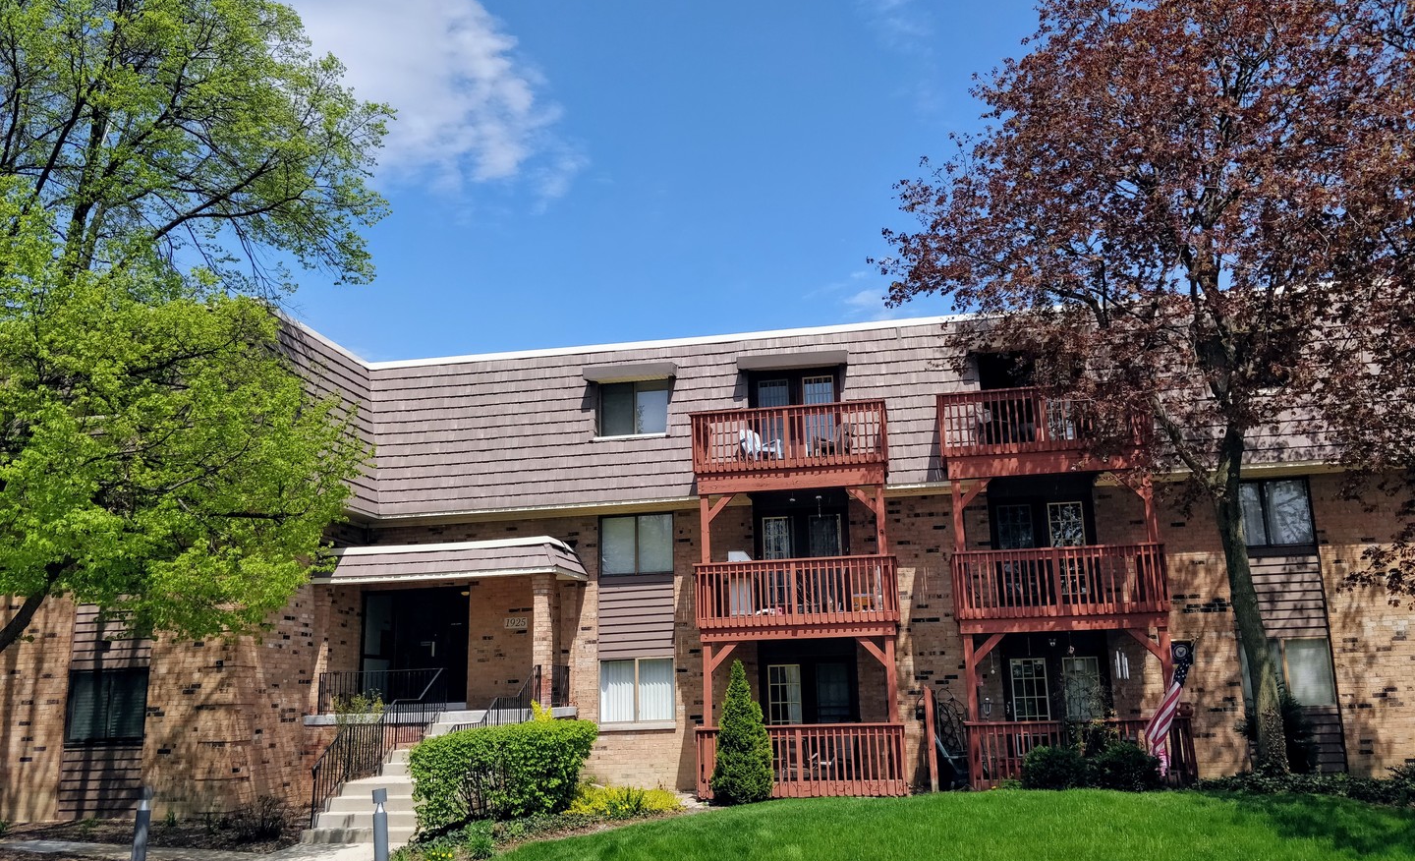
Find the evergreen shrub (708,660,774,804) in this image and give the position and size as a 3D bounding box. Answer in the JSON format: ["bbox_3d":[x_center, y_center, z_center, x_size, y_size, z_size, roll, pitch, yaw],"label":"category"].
[{"bbox_3d":[0.526,4.832,15.740,1.050,2.240,1.050,-4,-11,9],"label":"evergreen shrub"}]

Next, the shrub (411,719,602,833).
[{"bbox_3d":[-2.942,5.036,14.437,2.600,1.360,1.200,3,-14,-18],"label":"shrub"}]

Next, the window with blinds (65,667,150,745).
[{"bbox_3d":[-10.015,4.617,16.384,1.475,1.242,0.120,-4,-14,9],"label":"window with blinds"}]

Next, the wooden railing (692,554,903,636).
[{"bbox_3d":[1.571,2.917,17.206,3.452,1.215,1.450,-4,-11,9],"label":"wooden railing"}]

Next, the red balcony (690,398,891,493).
[{"bbox_3d":[1.549,0.295,18.022,3.483,1.091,1.450,-4,-14,9],"label":"red balcony"}]

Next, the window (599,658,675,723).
[{"bbox_3d":[-1.312,4.849,18.294,1.435,1.165,0.120,-4,-14,9],"label":"window"}]

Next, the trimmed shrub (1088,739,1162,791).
[{"bbox_3d":[6.291,5.049,14.754,1.070,0.771,1.000,-4,-14,9],"label":"trimmed shrub"}]

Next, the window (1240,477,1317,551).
[{"bbox_3d":[9.731,1.449,16.998,1.442,1.233,0.150,-4,-11,9],"label":"window"}]

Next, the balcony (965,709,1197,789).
[{"bbox_3d":[5.958,5.201,16.086,3.446,1.060,1.500,-4,-11,9],"label":"balcony"}]

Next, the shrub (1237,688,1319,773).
[{"bbox_3d":[9.158,4.844,15.801,1.140,1.420,1.050,-4,-11,9],"label":"shrub"}]

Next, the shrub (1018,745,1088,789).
[{"bbox_3d":[5.263,5.148,14.943,1.000,0.730,0.950,-4,-14,9],"label":"shrub"}]

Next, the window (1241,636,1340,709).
[{"bbox_3d":[9.737,4.074,16.516,1.437,1.111,0.150,-4,-11,9],"label":"window"}]

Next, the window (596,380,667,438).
[{"bbox_3d":[-1.471,-0.471,19.871,1.425,1.154,0.120,-4,-14,9],"label":"window"}]

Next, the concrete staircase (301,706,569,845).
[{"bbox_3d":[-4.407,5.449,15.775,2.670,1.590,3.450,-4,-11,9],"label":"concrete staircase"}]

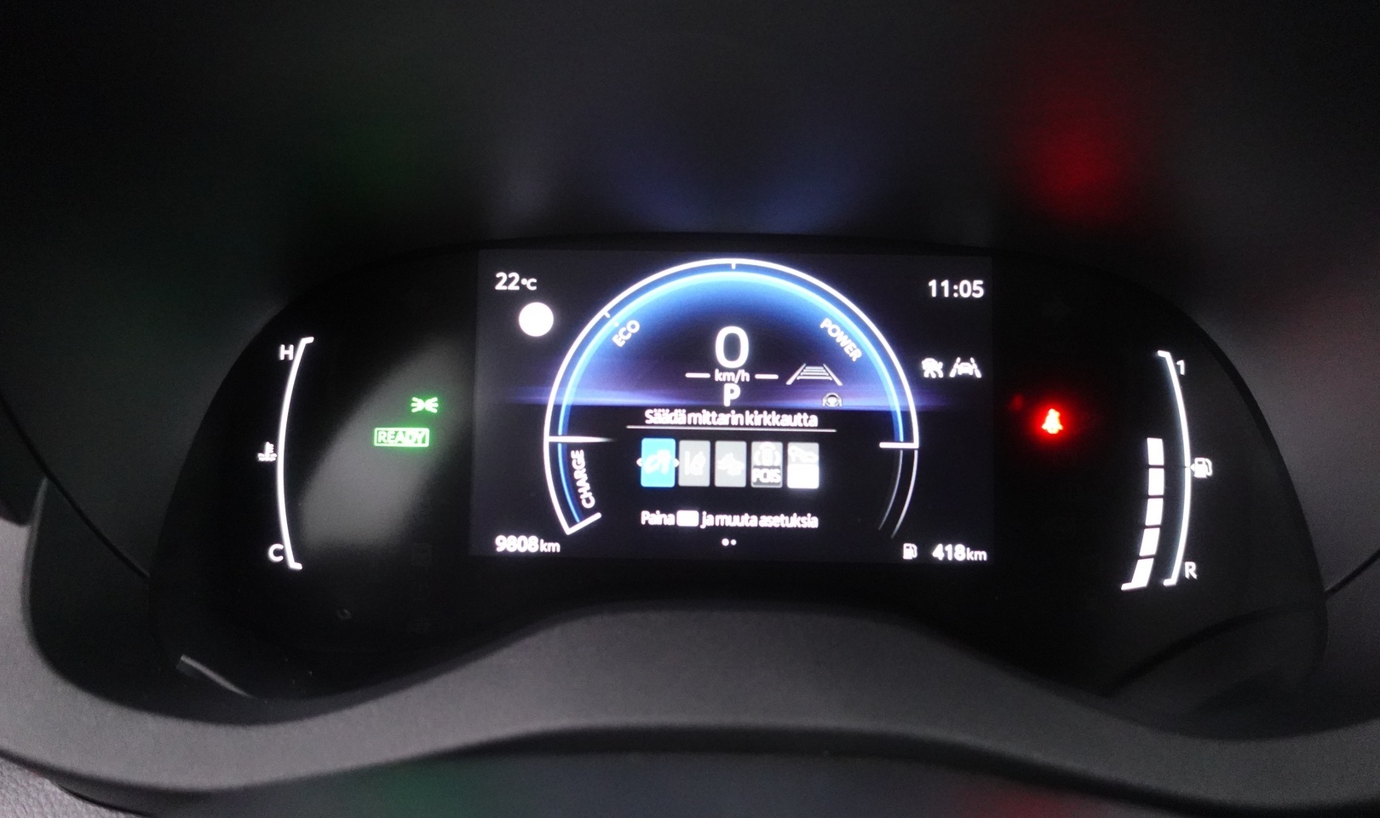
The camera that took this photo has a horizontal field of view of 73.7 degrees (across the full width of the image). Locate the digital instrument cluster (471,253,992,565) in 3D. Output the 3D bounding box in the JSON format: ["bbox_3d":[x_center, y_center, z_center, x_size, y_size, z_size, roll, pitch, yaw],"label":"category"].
[{"bbox_3d":[0.013,-0.001,0.276,0.153,0.091,0.014,1,-5,1],"label":"digital instrument cluster"}]

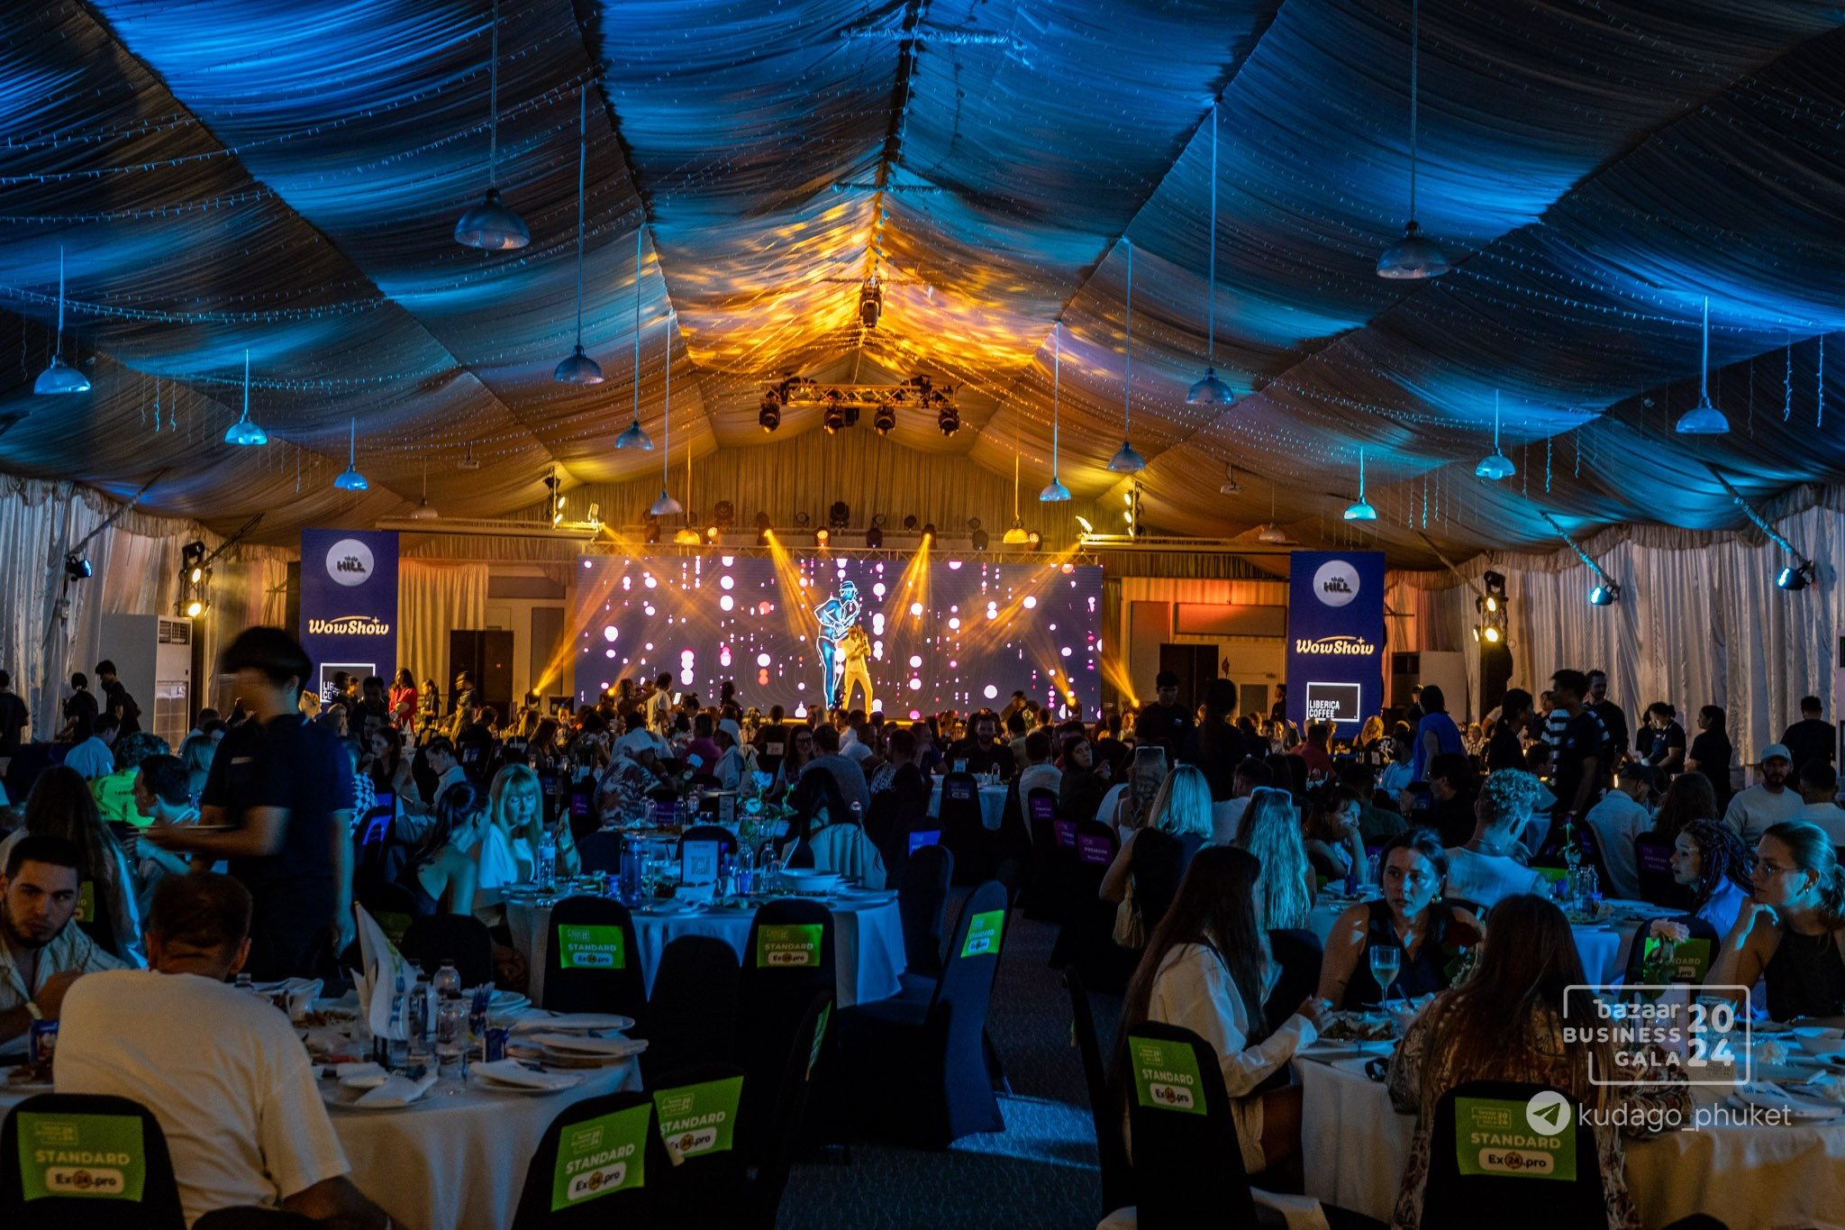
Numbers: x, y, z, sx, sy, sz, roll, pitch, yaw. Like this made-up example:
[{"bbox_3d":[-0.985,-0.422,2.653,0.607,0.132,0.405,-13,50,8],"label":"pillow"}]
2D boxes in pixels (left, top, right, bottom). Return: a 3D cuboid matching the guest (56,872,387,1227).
[{"bbox_3d":[-1.312,1.094,3.559,0.600,1.270,0.800,2,-2,-18],"label":"guest"}]

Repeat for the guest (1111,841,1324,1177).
[{"bbox_3d":[0.731,1.144,4.250,0.700,1.270,0.480,2,-2,-30],"label":"guest"}]

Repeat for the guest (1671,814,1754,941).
[{"bbox_3d":[2.659,1.272,6.550,0.750,1.230,0.500,0,-2,28],"label":"guest"}]

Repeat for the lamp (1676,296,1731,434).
[{"bbox_3d":[6.870,-2.187,17.100,0.435,1.200,0.435,1,-2,-3],"label":"lamp"}]

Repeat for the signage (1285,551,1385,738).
[{"bbox_3d":[6.628,0.485,31.200,1.530,3.020,0.150,0,-2,17],"label":"signage"}]

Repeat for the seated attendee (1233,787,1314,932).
[{"bbox_3d":[1.278,1.244,6.950,0.460,1.260,0.600,0,-2,35],"label":"seated attendee"}]

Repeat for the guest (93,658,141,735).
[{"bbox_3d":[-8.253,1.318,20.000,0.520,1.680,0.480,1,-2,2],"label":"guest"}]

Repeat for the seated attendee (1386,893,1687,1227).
[{"bbox_3d":[1.210,1.151,3.870,0.580,1.250,0.750,1,-2,12],"label":"seated attendee"}]

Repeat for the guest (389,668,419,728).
[{"bbox_3d":[-7.451,1.576,28.000,0.440,1.570,0.340,0,-2,23],"label":"guest"}]

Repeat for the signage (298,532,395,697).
[{"bbox_3d":[-8.974,0.147,30.500,1.480,2.950,0.120,2,-2,-11],"label":"signage"}]

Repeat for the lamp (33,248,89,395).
[{"bbox_3d":[-7.157,-2.450,16.200,0.435,1.220,0.435,1,-2,-3],"label":"lamp"}]

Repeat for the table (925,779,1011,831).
[{"bbox_3d":[0.361,1.767,15.870,1.500,0.760,1.500,1,-2,0],"label":"table"}]

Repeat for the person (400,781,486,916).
[{"bbox_3d":[-1.764,1.246,7.650,0.750,1.200,0.480,2,-2,-23],"label":"person"}]

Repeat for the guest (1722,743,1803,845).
[{"bbox_3d":[4.961,1.457,11.460,0.550,1.380,0.700,0,-2,18],"label":"guest"}]

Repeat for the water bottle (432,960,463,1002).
[{"bbox_3d":[-1.079,0.887,4.417,0.065,0.213,0.065,1,-2,0],"label":"water bottle"}]

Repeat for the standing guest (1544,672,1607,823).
[{"bbox_3d":[4.153,1.225,12.400,0.320,1.730,0.460,2,-2,-30],"label":"standing guest"}]

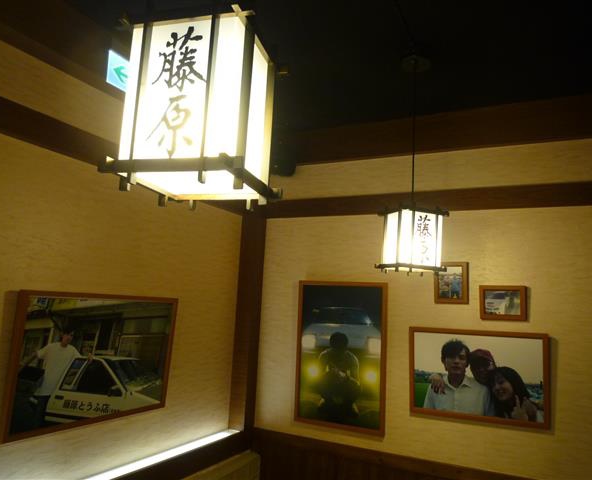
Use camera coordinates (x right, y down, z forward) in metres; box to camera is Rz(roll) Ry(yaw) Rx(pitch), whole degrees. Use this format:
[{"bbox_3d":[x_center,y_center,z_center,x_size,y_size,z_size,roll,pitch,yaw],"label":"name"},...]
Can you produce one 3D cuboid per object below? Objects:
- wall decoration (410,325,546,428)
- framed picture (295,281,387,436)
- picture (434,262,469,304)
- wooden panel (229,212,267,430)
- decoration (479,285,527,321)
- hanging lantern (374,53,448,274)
[{"bbox_3d":[0.879,0.662,2.257,0.628,0.429,0.030,-1,-9,26],"label":"wall decoration"},{"bbox_3d":[0.250,0.631,2.568,0.522,0.791,0.030,-1,-9,26],"label":"framed picture"},{"bbox_3d":[0.800,0.222,2.371,0.164,0.211,0.025,-1,-9,26],"label":"picture"},{"bbox_3d":[-0.288,0.480,2.808,0.107,1.258,0.110,-1,-9,26],"label":"wooden panel"},{"bbox_3d":[1.009,0.309,2.255,0.206,0.164,0.025,-1,-9,26],"label":"decoration"},{"bbox_3d":[0.466,-0.301,1.842,0.200,0.862,0.200,6,-9,-21],"label":"hanging lantern"}]

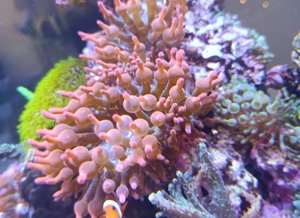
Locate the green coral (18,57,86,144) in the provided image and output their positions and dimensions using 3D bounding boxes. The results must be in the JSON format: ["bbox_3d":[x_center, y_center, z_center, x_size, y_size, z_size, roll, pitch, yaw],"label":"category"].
[{"bbox_3d":[-0.163,-0.015,0.485,0.140,0.155,0.130,-1,6,6],"label":"green coral"}]

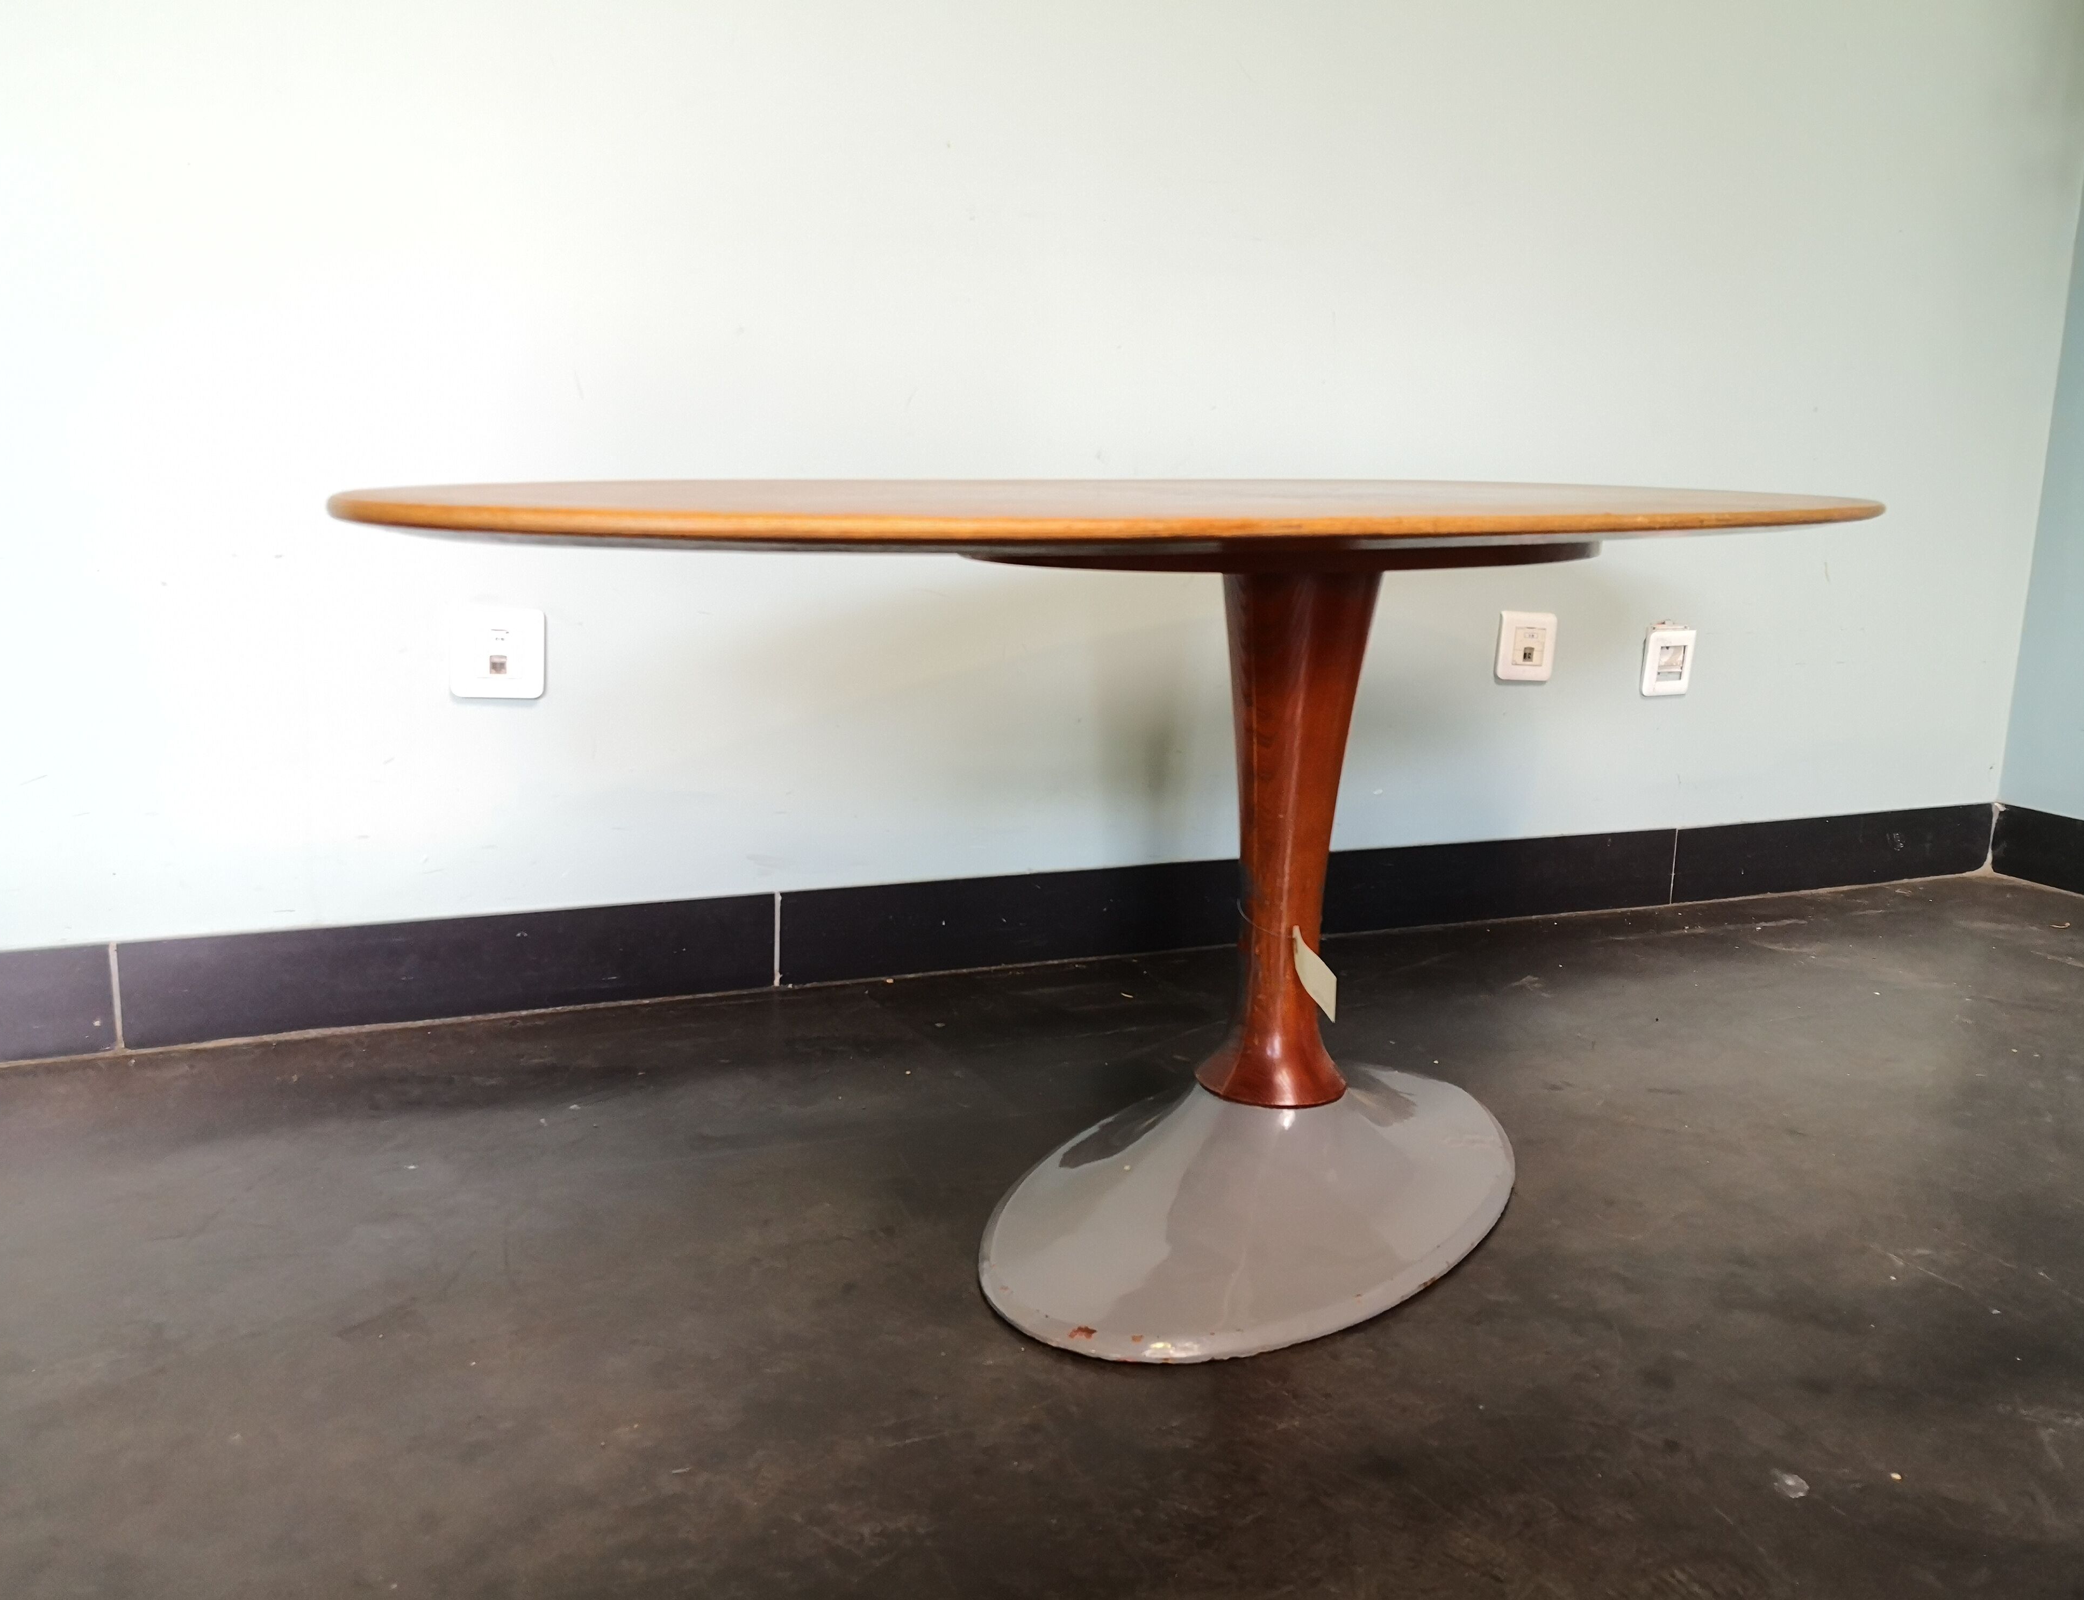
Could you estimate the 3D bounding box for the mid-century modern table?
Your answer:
[{"bbox_3d":[0.180,0.037,1.225,0.714,0.524,1.459,8,13,32],"label":"mid-century modern table"}]

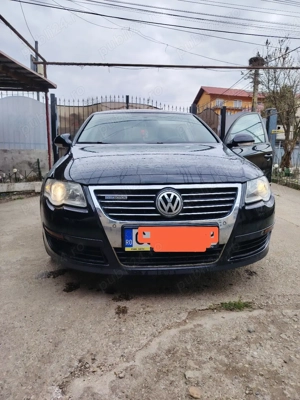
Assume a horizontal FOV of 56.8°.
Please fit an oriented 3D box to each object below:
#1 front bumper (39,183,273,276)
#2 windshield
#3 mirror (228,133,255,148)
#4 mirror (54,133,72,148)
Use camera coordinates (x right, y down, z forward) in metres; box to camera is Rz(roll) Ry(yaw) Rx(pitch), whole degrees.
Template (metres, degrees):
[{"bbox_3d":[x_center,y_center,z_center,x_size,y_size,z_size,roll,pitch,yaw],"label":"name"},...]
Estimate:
[{"bbox_3d":[0.098,0.133,1.738,1.740,0.520,0.520,-1,8,-5],"label":"front bumper"},{"bbox_3d":[-0.012,-0.773,2.939,1.440,0.420,0.890,-1,8,-5],"label":"windshield"},{"bbox_3d":[0.990,-0.639,2.994,0.140,0.170,0.220,-8,11,-42],"label":"mirror"},{"bbox_3d":[-0.919,-0.631,2.939,0.210,0.170,0.140,-1,8,-5],"label":"mirror"}]

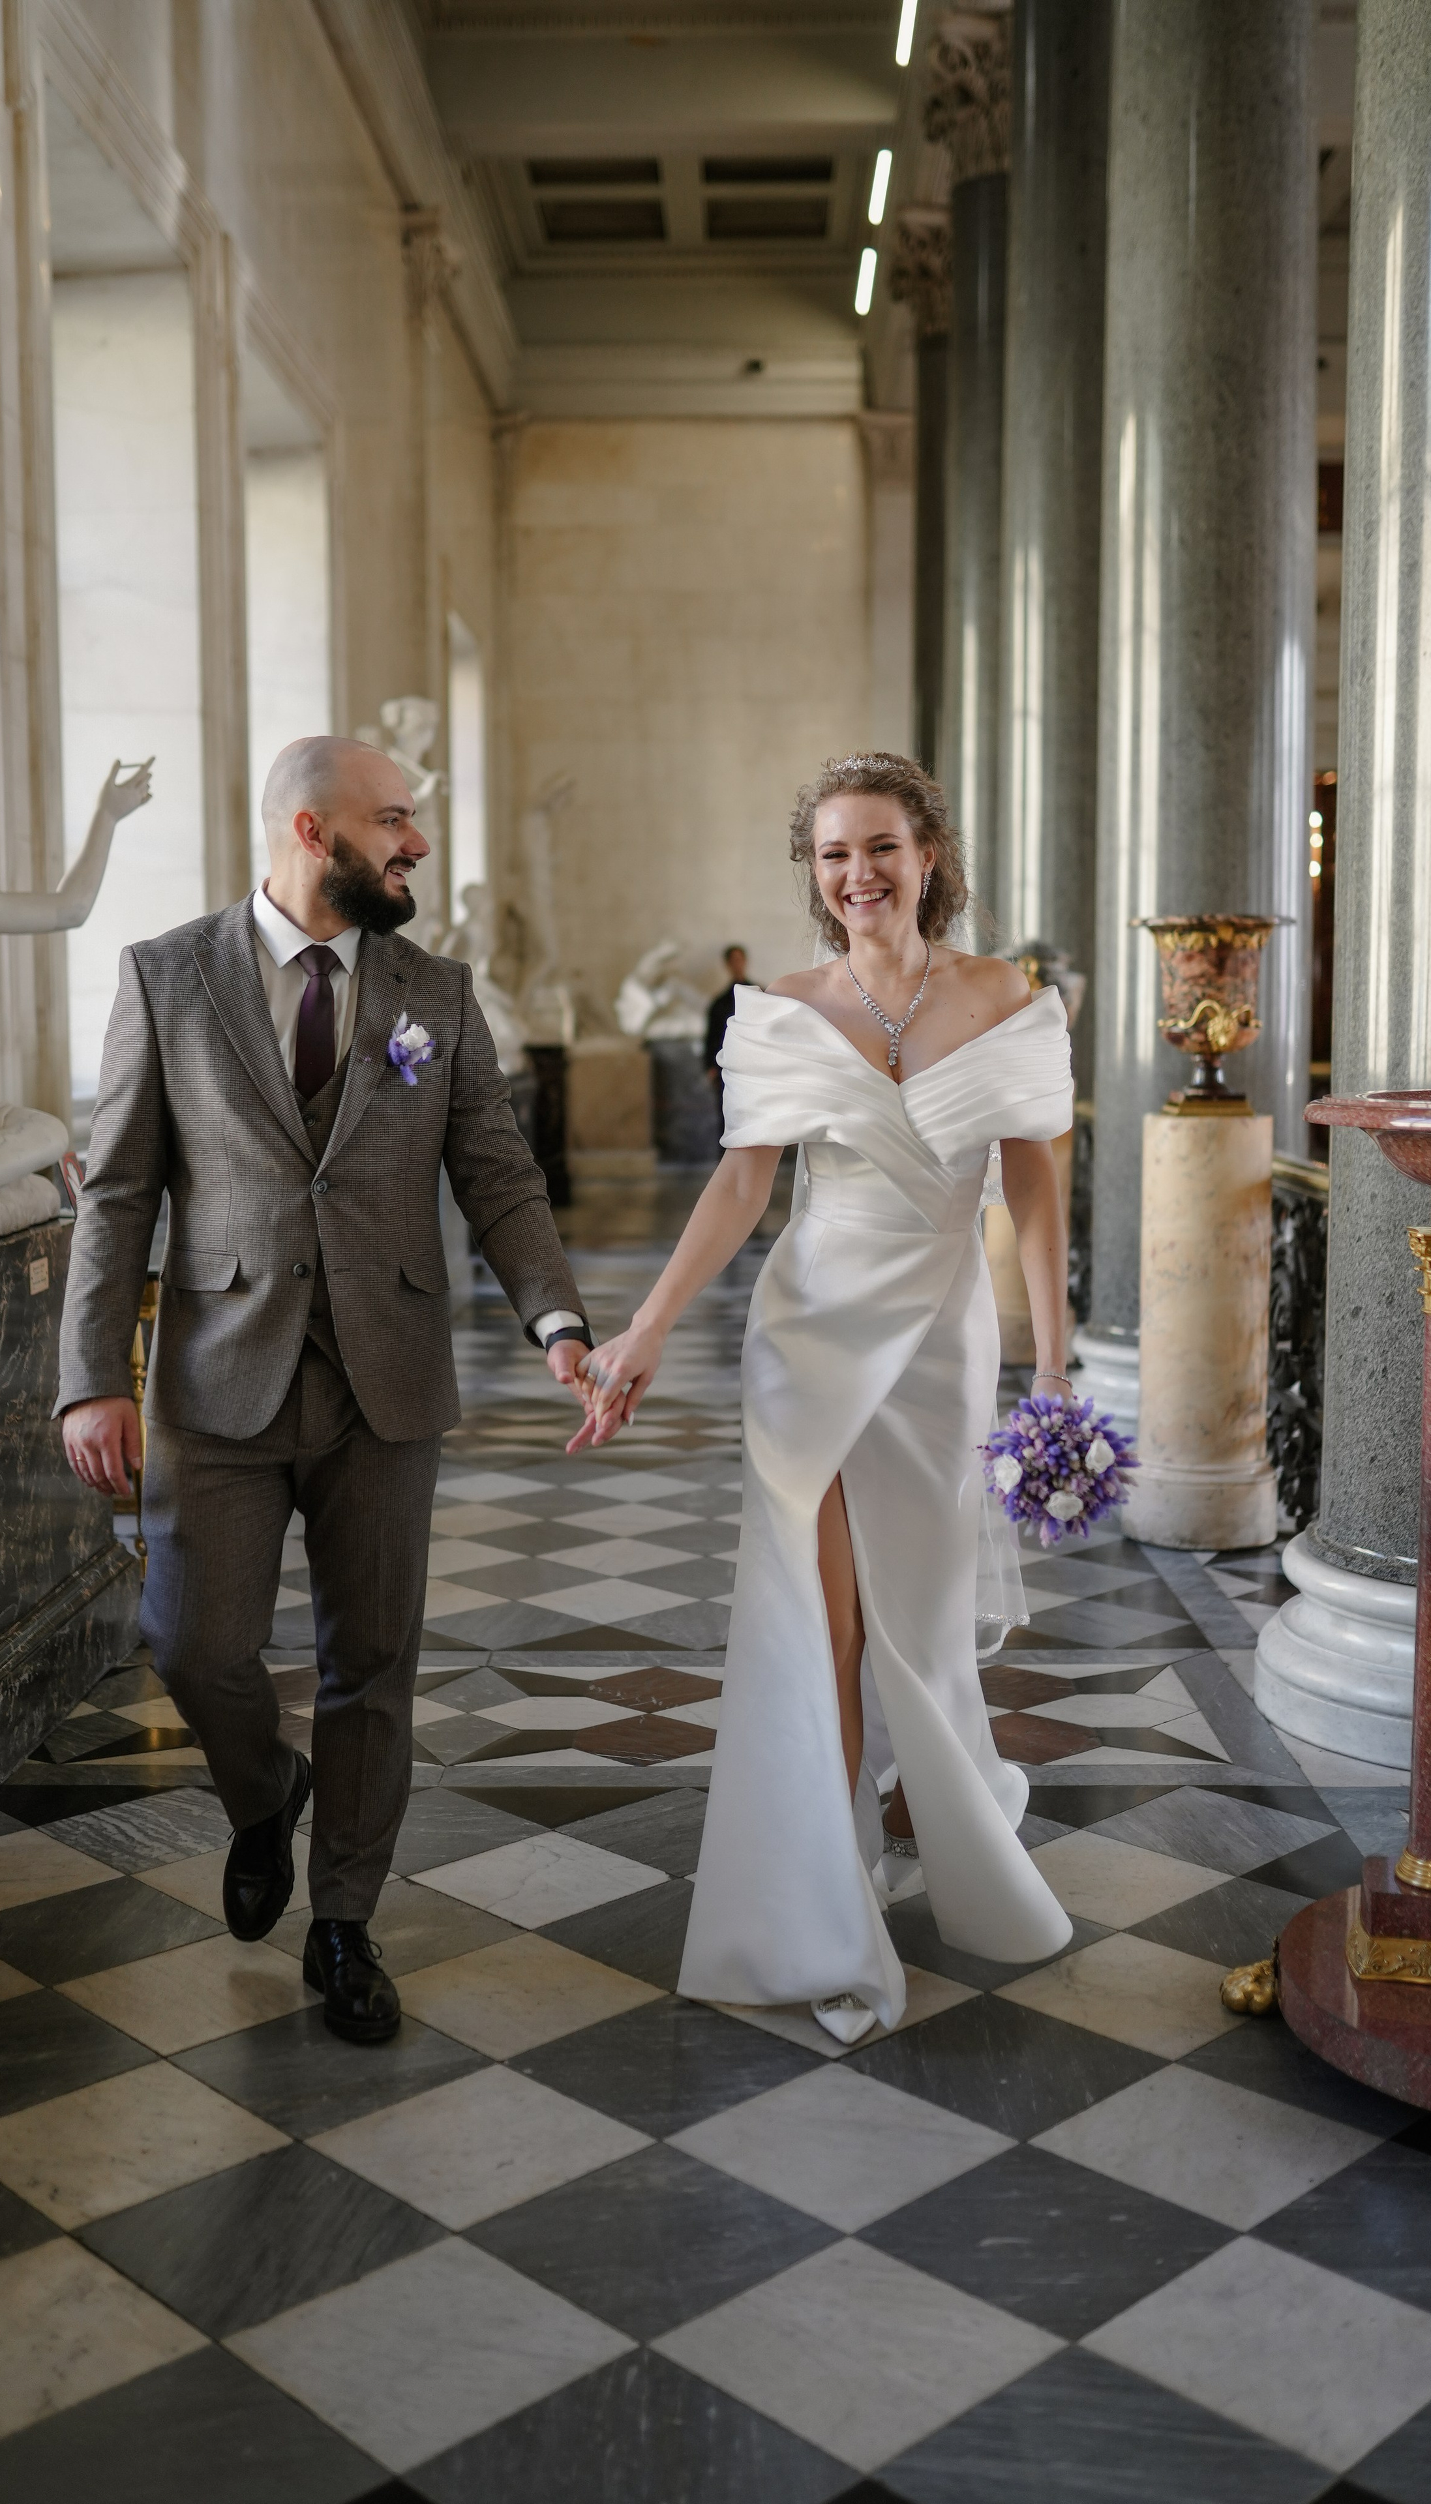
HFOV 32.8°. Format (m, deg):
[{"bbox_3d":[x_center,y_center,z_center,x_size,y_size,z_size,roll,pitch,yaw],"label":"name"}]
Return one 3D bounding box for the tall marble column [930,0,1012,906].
[{"bbox_3d":[1.723,-3.732,14.719,0.970,7.200,0.970,0,6,1],"label":"tall marble column"}]

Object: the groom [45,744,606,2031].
[{"bbox_3d":[-0.562,0.172,3.525,0.780,1.785,0.550,-1,6,-5],"label":"groom"}]

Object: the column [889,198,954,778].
[{"bbox_3d":[1.773,-4.071,18.202,0.970,7.150,0.970,0,6,1],"label":"column"}]

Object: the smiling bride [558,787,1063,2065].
[{"bbox_3d":[0.157,0.174,3.555,0.712,1.766,0.680,0,6,4],"label":"smiling bride"}]

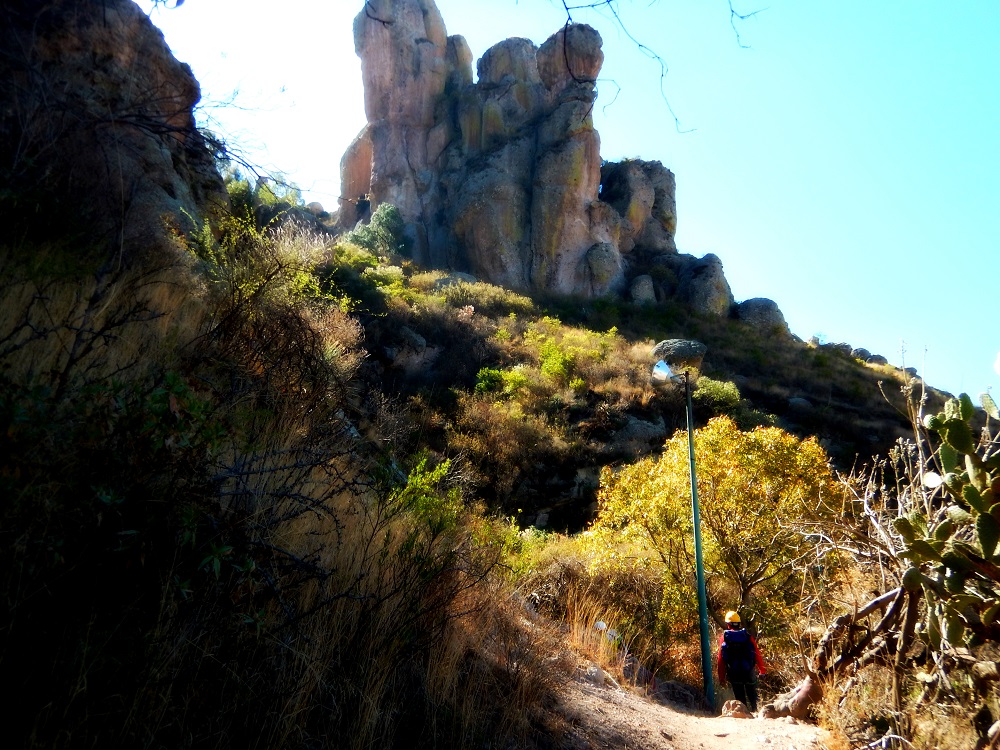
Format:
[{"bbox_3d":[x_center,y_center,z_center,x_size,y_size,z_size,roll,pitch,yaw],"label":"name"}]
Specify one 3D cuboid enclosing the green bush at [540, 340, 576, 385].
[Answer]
[{"bbox_3d":[3.142,-0.671,45.000,1.950,2.250,1.900,0,-17,0],"label":"green bush"}]

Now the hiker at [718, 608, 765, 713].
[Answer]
[{"bbox_3d":[3.647,4.466,12.600,0.660,1.750,0.500,-3,-17,10],"label":"hiker"}]

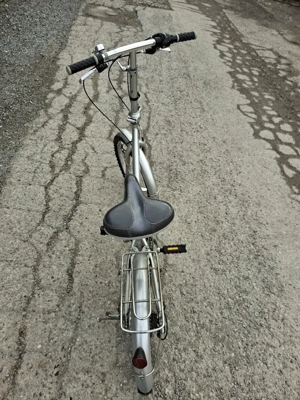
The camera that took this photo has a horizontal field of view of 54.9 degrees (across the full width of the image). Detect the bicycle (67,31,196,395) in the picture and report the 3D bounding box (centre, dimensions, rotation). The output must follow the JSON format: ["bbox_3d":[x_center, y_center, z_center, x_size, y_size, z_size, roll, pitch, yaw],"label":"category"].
[{"bbox_3d":[-0.050,-0.060,1.345,0.530,1.090,1.530,-2,44,-3],"label":"bicycle"}]

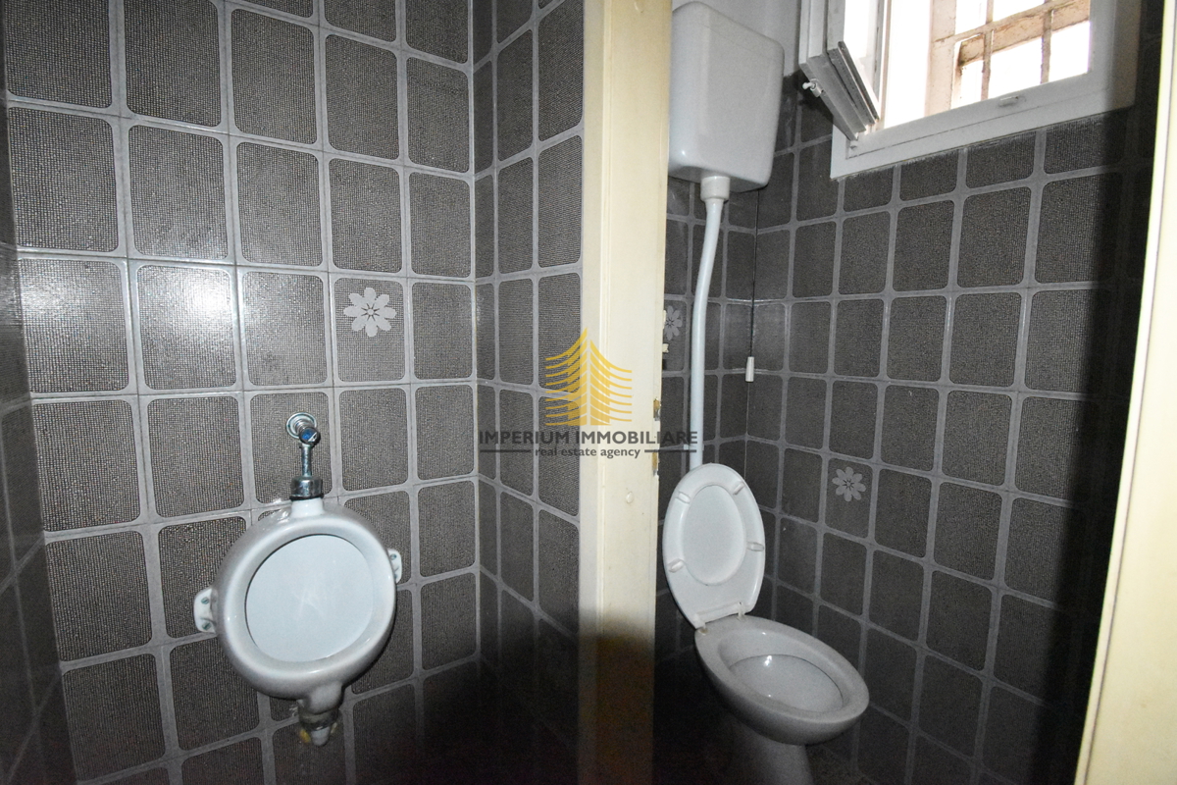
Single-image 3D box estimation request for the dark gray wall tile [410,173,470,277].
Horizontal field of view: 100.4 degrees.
[{"bbox_3d":[-0.320,-0.355,1.058,0.131,0.203,0.012,-3,7,-32],"label":"dark gray wall tile"}]

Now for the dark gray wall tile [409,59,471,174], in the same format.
[{"bbox_3d":[-0.322,-0.584,1.045,0.131,0.211,0.010,-3,7,-31],"label":"dark gray wall tile"}]

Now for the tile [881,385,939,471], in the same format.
[{"bbox_3d":[0.834,0.090,1.277,0.010,0.211,0.131,-3,7,-33],"label":"tile"}]

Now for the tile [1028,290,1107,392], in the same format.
[{"bbox_3d":[0.939,-0.101,0.969,0.010,0.199,0.113,-3,7,-33],"label":"tile"}]

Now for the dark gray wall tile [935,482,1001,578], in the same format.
[{"bbox_3d":[0.913,0.329,1.181,0.010,0.212,0.127,-3,7,-33],"label":"dark gray wall tile"}]

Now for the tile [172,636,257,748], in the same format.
[{"bbox_3d":[-0.695,0.558,0.918,0.131,0.203,0.012,-3,7,-32],"label":"tile"}]

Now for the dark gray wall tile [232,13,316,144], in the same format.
[{"bbox_3d":[-0.541,-0.539,0.846,0.120,0.194,0.010,-3,7,-30],"label":"dark gray wall tile"}]

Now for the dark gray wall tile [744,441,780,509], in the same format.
[{"bbox_3d":[0.547,0.260,1.545,0.010,0.194,0.122,-4,7,-36],"label":"dark gray wall tile"}]

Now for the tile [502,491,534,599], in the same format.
[{"bbox_3d":[-0.151,0.326,1.053,0.010,0.211,0.131,-4,8,-40],"label":"tile"}]

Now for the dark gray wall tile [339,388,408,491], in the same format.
[{"bbox_3d":[-0.426,0.094,0.981,0.120,0.194,0.010,-3,7,-30],"label":"dark gray wall tile"}]

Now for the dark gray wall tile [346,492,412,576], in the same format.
[{"bbox_3d":[-0.449,0.319,1.048,0.131,0.203,0.012,-3,7,-32],"label":"dark gray wall tile"}]

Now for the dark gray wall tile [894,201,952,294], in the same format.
[{"bbox_3d":[0.823,-0.353,1.208,0.012,0.203,0.131,-3,7,-32],"label":"dark gray wall tile"}]

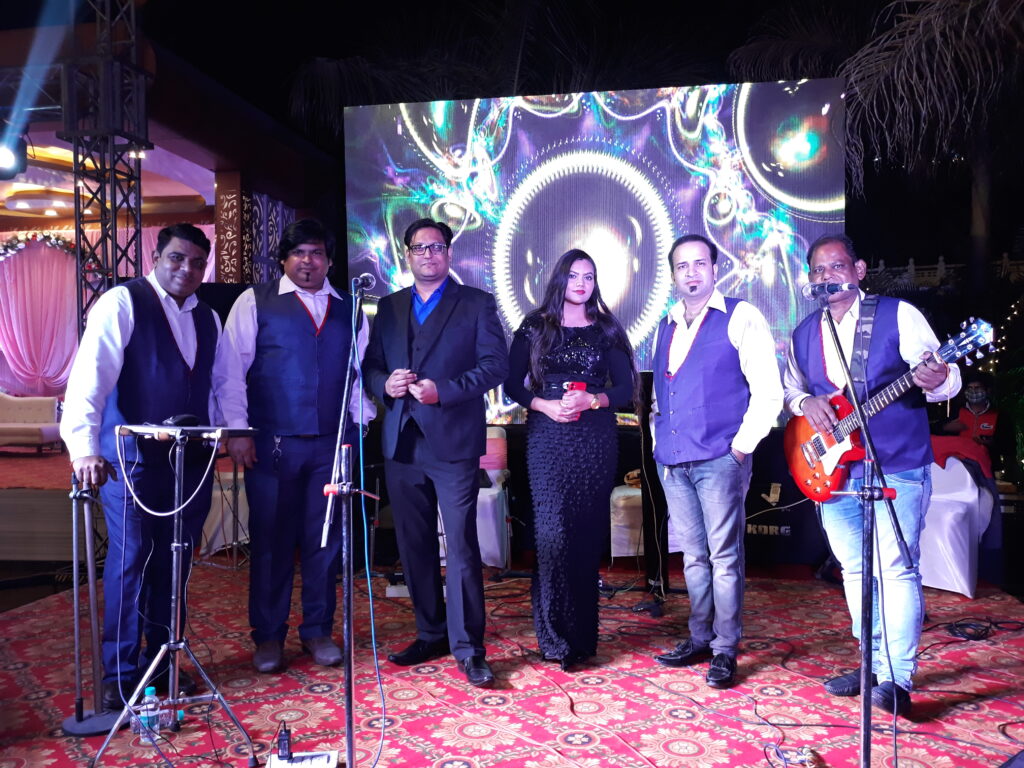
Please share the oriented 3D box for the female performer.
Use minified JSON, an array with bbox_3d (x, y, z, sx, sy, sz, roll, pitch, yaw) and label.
[{"bbox_3d":[0.230,0.280,3.135,0.520,1.618,0.360,0,1,3],"label":"female performer"}]

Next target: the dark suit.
[{"bbox_3d":[-0.286,0.316,3.095,0.560,1.432,0.380,0,1,9],"label":"dark suit"}]

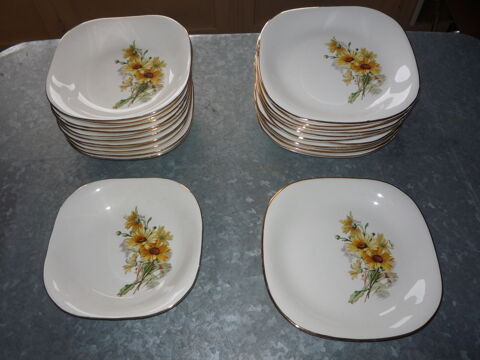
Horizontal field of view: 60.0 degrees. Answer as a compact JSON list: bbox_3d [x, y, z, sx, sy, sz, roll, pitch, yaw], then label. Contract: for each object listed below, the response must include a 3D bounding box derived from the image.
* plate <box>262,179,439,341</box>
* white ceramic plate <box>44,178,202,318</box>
[{"bbox_3d":[0.153,0.103,0.591,0.241,0.025,0.241,-1,58,0],"label":"plate"},{"bbox_3d":[-0.159,0.094,0.593,0.212,0.033,0.212,-1,58,0],"label":"white ceramic plate"}]

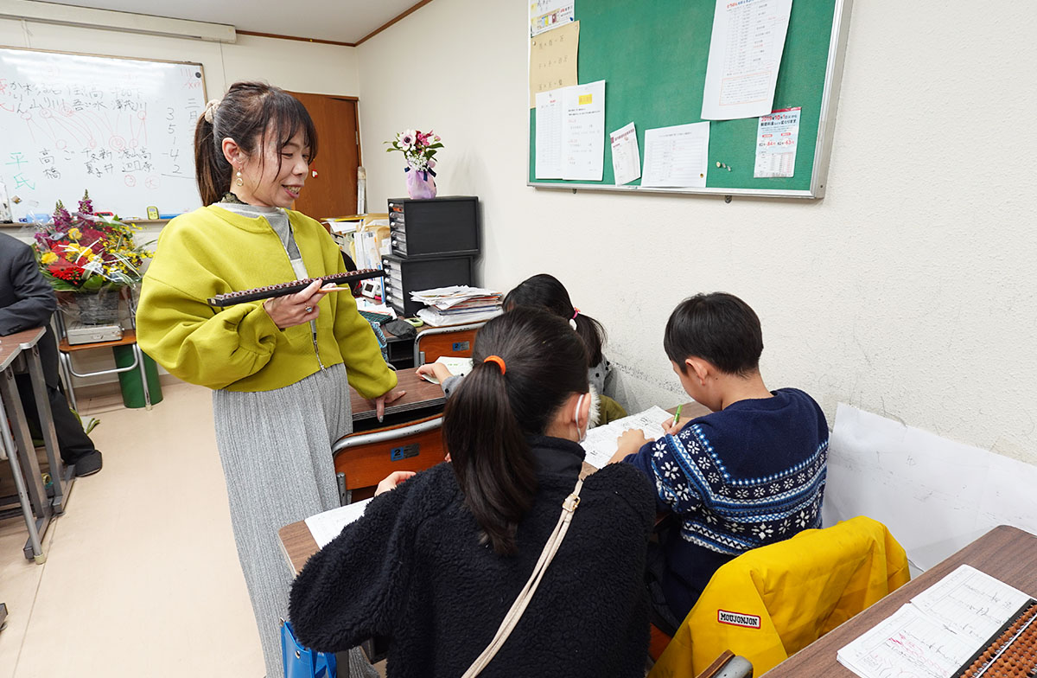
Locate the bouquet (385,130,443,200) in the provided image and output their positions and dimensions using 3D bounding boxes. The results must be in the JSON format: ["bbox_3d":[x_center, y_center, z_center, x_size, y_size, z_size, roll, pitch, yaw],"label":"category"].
[{"bbox_3d":[-0.477,-0.807,2.546,0.275,0.305,0.240,-3,17,-9],"label":"bouquet"}]

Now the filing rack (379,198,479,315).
[{"bbox_3d":[-0.421,-0.421,2.644,0.405,0.510,0.265,-11,20,-32],"label":"filing rack"}]

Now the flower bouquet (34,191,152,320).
[{"bbox_3d":[-2.291,-0.442,2.990,0.480,0.690,0.410,-11,20,-32],"label":"flower bouquet"}]

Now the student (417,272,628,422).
[{"bbox_3d":[0.058,0.273,1.890,0.560,1.030,0.450,12,21,35],"label":"student"}]

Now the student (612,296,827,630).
[{"bbox_3d":[0.425,0.408,1.305,0.460,1.110,0.560,-10,19,-29],"label":"student"}]

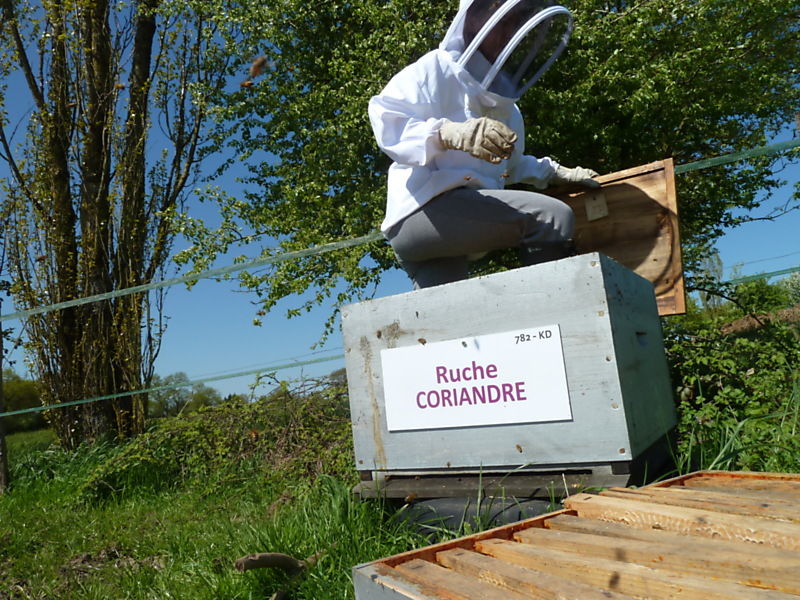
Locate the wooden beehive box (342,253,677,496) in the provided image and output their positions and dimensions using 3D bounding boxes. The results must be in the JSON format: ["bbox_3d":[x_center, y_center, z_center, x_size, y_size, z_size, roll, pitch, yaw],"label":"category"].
[{"bbox_3d":[0.241,0.163,1.195,0.502,0.356,0.535,-12,-10,31],"label":"wooden beehive box"}]

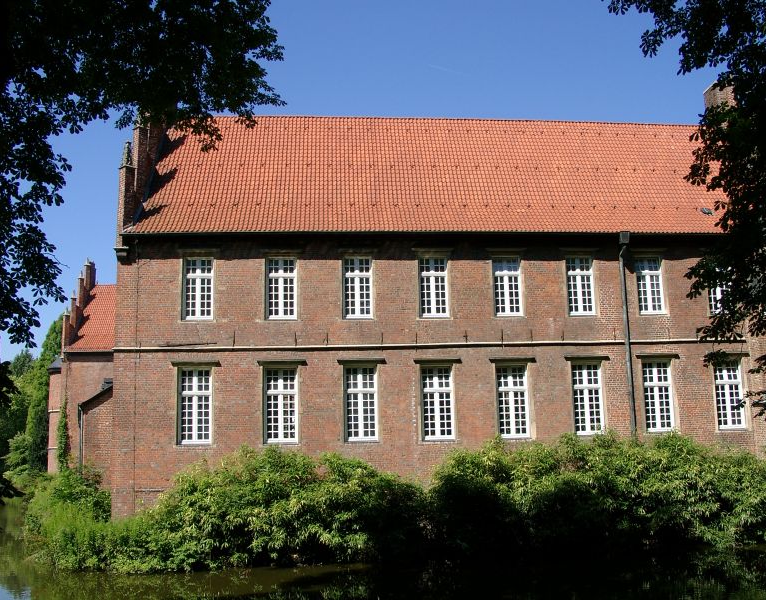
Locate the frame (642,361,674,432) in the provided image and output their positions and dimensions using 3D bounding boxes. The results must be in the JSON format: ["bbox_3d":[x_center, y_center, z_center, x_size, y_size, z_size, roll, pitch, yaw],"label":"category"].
[{"bbox_3d":[10.925,3.865,31.286,1.095,2.787,0.200,-1,-9,-6],"label":"frame"}]

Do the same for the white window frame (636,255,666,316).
[{"bbox_3d":[10.822,-0.552,31.947,1.061,2.367,0.200,-1,-9,-6],"label":"white window frame"}]

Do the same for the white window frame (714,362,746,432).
[{"bbox_3d":[13.249,3.682,30.060,1.134,2.722,0.180,-1,-9,-6],"label":"white window frame"}]

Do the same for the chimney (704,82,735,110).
[{"bbox_3d":[15.932,-9.009,37.019,0.998,2.052,1.311,-1,-9,-6],"label":"chimney"}]

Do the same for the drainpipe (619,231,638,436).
[{"bbox_3d":[9.311,1.860,29.581,0.350,9.063,0.400,-1,-9,-6],"label":"drainpipe"}]

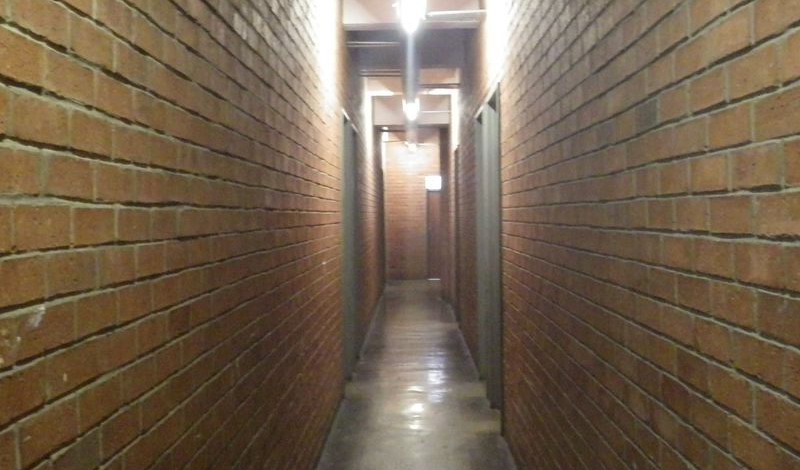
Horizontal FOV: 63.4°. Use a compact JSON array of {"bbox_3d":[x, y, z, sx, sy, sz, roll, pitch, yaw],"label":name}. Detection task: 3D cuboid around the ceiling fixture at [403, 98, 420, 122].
[{"bbox_3d":[0.165,-1.799,9.300,0.230,0.150,1.250,0,2,1],"label":"ceiling fixture"}]

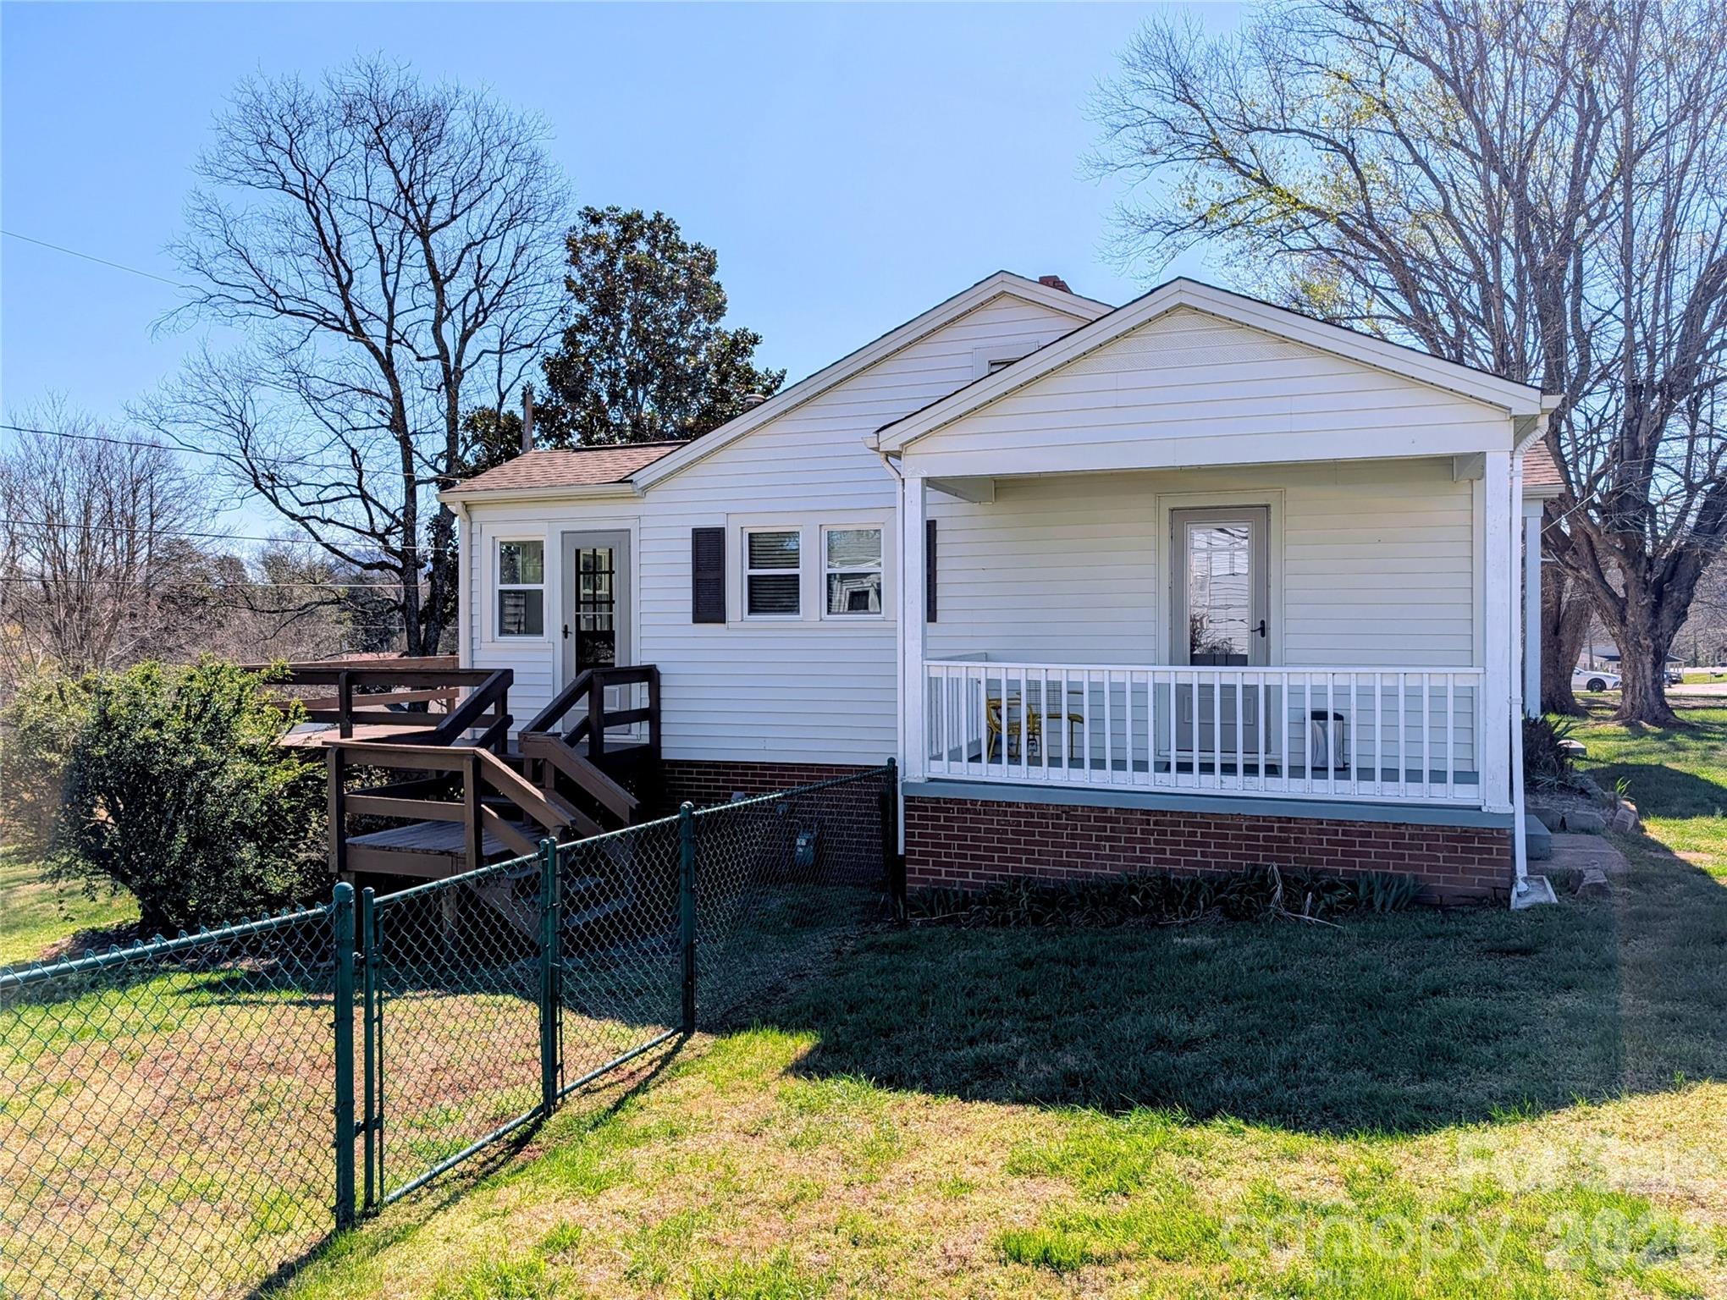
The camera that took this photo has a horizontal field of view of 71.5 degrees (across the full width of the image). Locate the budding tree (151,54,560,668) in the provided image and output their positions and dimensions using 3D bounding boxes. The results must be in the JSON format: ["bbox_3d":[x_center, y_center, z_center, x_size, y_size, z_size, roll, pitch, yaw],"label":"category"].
[{"bbox_3d":[-10.571,-4.991,24.978,8.800,14.600,8.200,0,0,19],"label":"budding tree"}]

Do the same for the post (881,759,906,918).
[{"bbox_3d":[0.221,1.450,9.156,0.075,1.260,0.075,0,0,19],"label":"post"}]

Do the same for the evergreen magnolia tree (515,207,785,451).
[{"bbox_3d":[-4.848,-3.655,25.984,6.200,11.900,6.000,0,0,19],"label":"evergreen magnolia tree"}]

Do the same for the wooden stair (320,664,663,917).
[{"bbox_3d":[-2.765,1.153,10.756,2.300,1.950,3.250,0,0,19],"label":"wooden stair"}]

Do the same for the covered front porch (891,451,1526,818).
[{"bbox_3d":[2.622,-0.106,9.519,4.197,2.460,2.170,0,0,19],"label":"covered front porch"}]

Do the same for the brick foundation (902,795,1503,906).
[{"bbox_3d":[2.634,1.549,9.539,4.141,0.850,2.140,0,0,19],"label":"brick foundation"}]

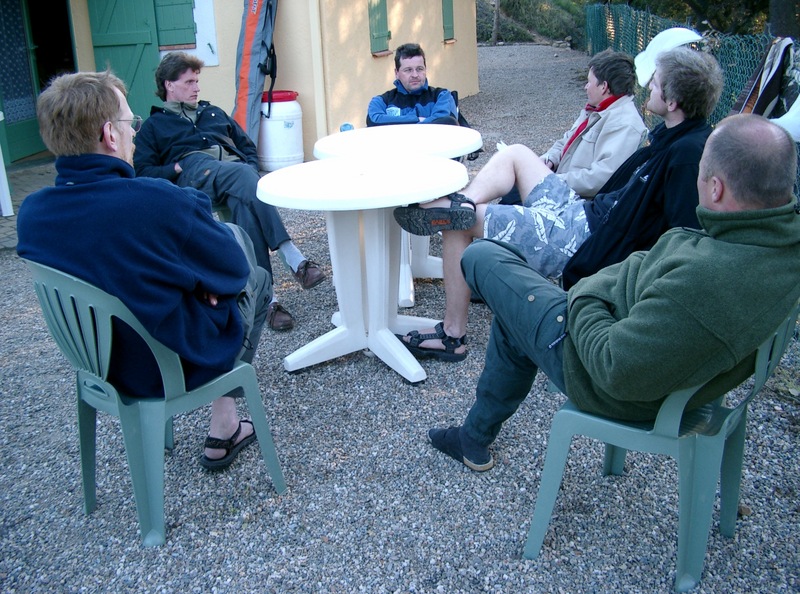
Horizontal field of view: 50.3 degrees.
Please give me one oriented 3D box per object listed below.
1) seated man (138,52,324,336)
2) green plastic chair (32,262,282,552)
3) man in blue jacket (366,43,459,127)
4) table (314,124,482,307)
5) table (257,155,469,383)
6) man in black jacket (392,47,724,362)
[{"bbox_3d":[-0.795,-0.507,3.872,0.570,1.130,1.020,-16,23,-31],"label":"seated man"},{"bbox_3d":[-0.691,0.226,2.339,0.500,0.780,0.510,12,25,37],"label":"green plastic chair"},{"bbox_3d":[0.072,-0.759,4.479,0.540,1.100,0.860,-3,20,2],"label":"man in blue jacket"},{"bbox_3d":[0.010,-0.387,4.019,0.781,0.720,0.781,-3,20,0],"label":"table"},{"bbox_3d":[-0.121,-0.118,3.293,0.781,0.720,0.781,-3,20,0],"label":"table"},{"bbox_3d":[0.611,-0.360,3.231,1.270,1.140,0.820,11,24,34],"label":"man in black jacket"}]

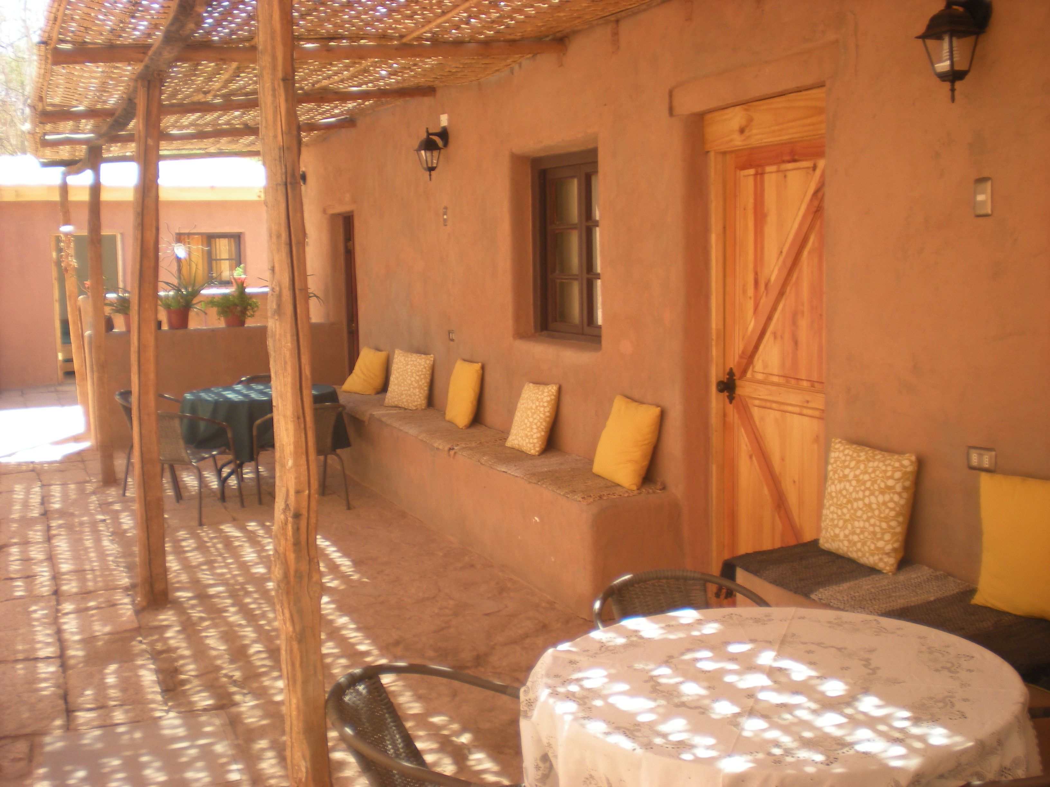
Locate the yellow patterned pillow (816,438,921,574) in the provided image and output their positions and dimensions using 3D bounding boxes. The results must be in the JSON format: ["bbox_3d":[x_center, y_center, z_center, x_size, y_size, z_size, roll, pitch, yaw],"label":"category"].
[{"bbox_3d":[1.168,0.377,3.979,0.125,0.410,0.410,8,2,-25],"label":"yellow patterned pillow"}]

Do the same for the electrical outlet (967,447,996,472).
[{"bbox_3d":[1.439,0.208,3.630,0.014,0.074,0.116,-4,8,-24],"label":"electrical outlet"}]

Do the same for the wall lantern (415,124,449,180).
[{"bbox_3d":[-0.618,-1.591,7.632,0.230,0.365,0.195,-4,8,-24],"label":"wall lantern"}]

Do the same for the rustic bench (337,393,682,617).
[{"bbox_3d":[-0.581,0.475,7.545,0.478,0.556,5.131,-4,8,-24],"label":"rustic bench"}]

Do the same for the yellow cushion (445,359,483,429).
[{"bbox_3d":[-0.402,-0.003,7.447,0.125,0.410,0.410,14,1,-24],"label":"yellow cushion"}]

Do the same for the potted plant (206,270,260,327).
[{"bbox_3d":[-2.695,-0.868,10.622,0.490,0.500,0.460,-4,7,-22],"label":"potted plant"}]

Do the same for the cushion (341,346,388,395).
[{"bbox_3d":[-1.272,-0.180,9.321,0.125,0.410,0.410,30,-14,-39],"label":"cushion"}]

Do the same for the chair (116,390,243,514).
[{"bbox_3d":[-2.182,0.417,7.438,0.570,0.740,0.580,2,7,22],"label":"chair"}]

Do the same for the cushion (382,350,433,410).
[{"bbox_3d":[-0.845,-0.097,8.368,0.400,0.400,0.120,5,-8,43],"label":"cushion"}]

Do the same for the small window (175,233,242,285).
[{"bbox_3d":[-4.511,-1.914,16.404,0.917,0.747,0.120,-4,7,-22],"label":"small window"}]

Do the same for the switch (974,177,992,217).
[{"bbox_3d":[1.412,-0.605,3.553,0.014,0.116,0.073,-4,8,-24],"label":"switch"}]

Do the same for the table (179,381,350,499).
[{"bbox_3d":[-1.830,0.339,8.218,1.080,0.715,1.080,-4,8,-24],"label":"table"}]

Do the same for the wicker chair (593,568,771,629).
[{"bbox_3d":[0.466,0.900,3.121,0.570,0.740,0.580,-2,7,-9],"label":"wicker chair"}]

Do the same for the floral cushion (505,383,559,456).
[{"bbox_3d":[0.046,0.131,6.474,0.120,0.385,0.390,18,-2,-25],"label":"floral cushion"}]

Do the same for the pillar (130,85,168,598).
[{"bbox_3d":[-1.755,-0.222,5.401,0.140,2.458,0.140,-2,7,-22],"label":"pillar"}]

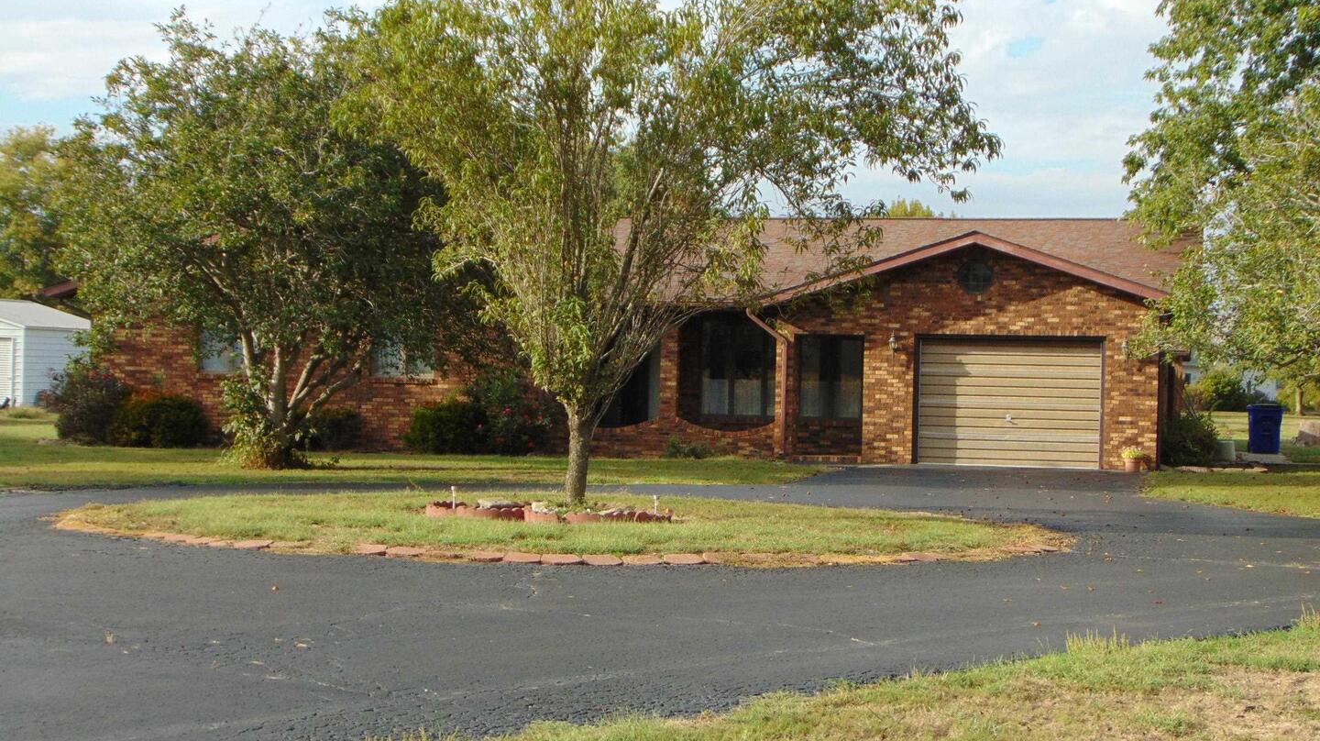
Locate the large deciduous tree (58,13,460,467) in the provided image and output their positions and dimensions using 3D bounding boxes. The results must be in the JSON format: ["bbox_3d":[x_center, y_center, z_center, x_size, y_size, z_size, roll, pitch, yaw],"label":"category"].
[{"bbox_3d":[-5.823,-1.931,33.600,6.100,6.650,5.900,1,0,12],"label":"large deciduous tree"}]

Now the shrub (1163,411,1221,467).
[{"bbox_3d":[9.578,1.201,41.300,1.100,1.020,1.100,1,0,12],"label":"shrub"}]

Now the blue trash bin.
[{"bbox_3d":[12.753,1.227,48.200,0.680,1.080,0.760,1,0,-2],"label":"blue trash bin"}]

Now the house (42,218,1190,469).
[{"bbox_3d":[0.298,-0.804,46.593,20.750,4.740,14.150,1,0,12],"label":"house"}]

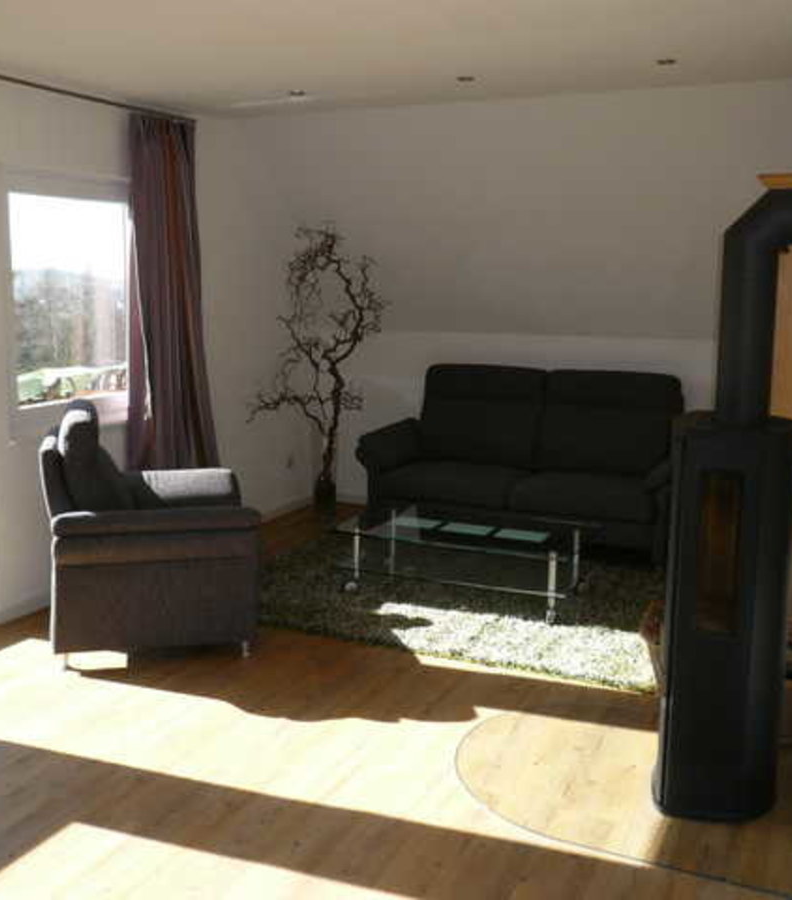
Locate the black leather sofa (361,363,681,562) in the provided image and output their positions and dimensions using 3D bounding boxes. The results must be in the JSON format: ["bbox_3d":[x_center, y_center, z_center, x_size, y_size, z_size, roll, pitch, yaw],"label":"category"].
[{"bbox_3d":[0.759,0.054,5.689,1.930,1.020,0.860,5,11,25],"label":"black leather sofa"}]

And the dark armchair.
[{"bbox_3d":[-1.064,0.291,4.217,0.900,1.030,0.870,-2,10,-11],"label":"dark armchair"}]

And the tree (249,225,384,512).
[{"bbox_3d":[-0.442,-0.450,6.106,0.760,1.860,0.620,5,11,25],"label":"tree"}]

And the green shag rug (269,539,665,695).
[{"bbox_3d":[0.433,0.696,4.836,2.380,0.040,1.720,5,11,25],"label":"green shag rug"}]

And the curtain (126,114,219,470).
[{"bbox_3d":[-1.206,-0.559,5.177,0.150,2.360,0.780,5,11,25],"label":"curtain"}]

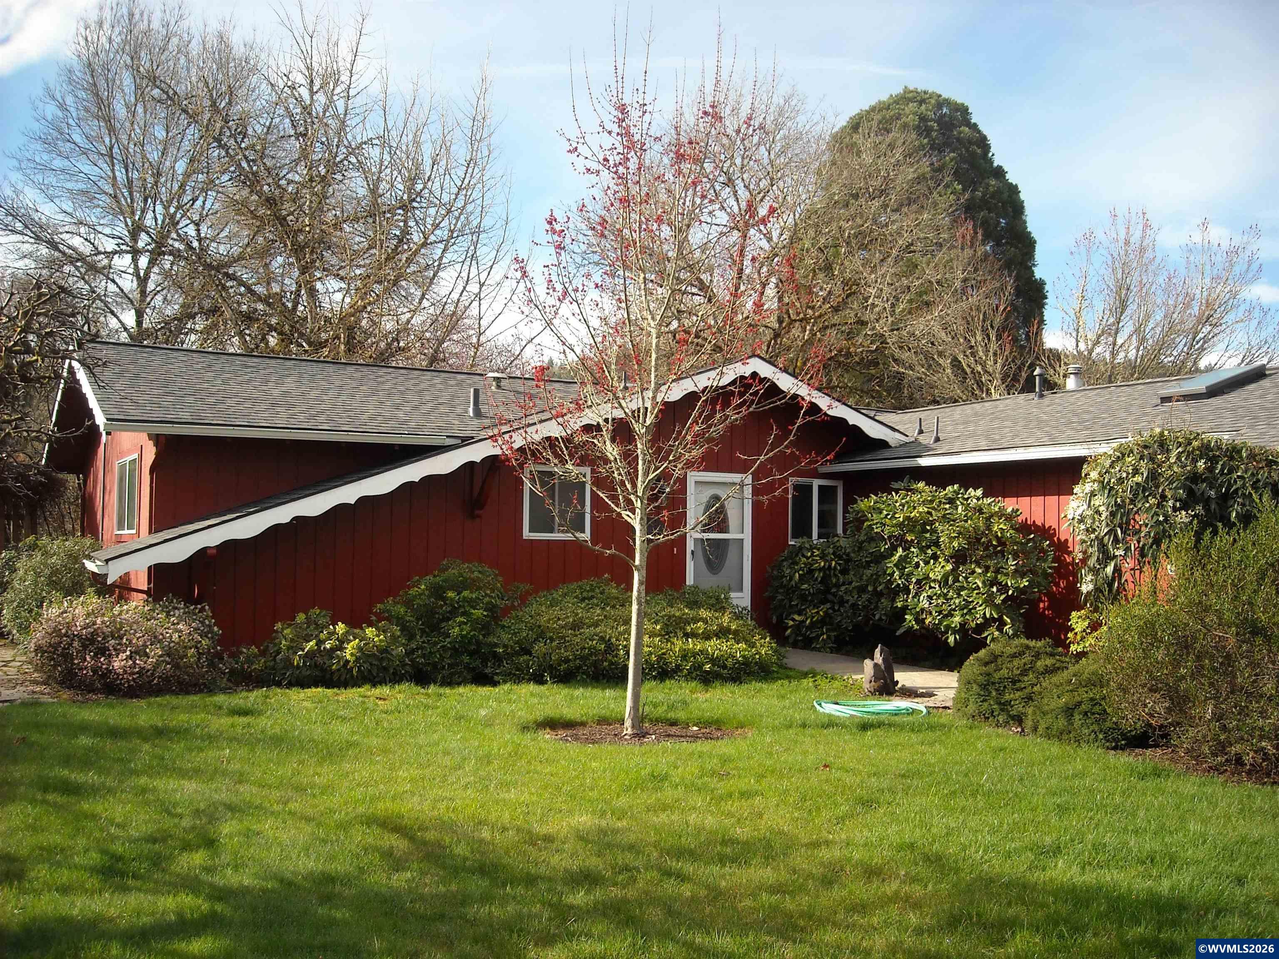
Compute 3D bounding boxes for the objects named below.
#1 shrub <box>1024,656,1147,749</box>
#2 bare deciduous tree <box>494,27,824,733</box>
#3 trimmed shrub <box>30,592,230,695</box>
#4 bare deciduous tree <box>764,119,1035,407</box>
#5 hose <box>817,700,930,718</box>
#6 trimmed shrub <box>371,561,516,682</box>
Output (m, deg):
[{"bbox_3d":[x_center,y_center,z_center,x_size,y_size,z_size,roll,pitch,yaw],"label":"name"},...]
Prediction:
[{"bbox_3d":[3.311,1.621,9.597,0.912,0.607,1.000,0,-2,15],"label":"shrub"},{"bbox_3d":[0.153,-0.747,9.652,2.543,5.255,2.467,1,-2,0],"label":"bare deciduous tree"},{"bbox_3d":[-4.750,1.486,11.996,1.695,0.847,1.500,2,-2,-24],"label":"trimmed shrub"},{"bbox_3d":[6.232,-2.985,31.115,6.491,11.545,6.361,1,-2,0],"label":"bare deciduous tree"},{"bbox_3d":[1.936,1.924,10.825,0.962,0.090,0.850,1,-2,0],"label":"hose"},{"bbox_3d":[-1.951,1.402,13.097,1.449,1.174,1.400,1,-2,-18],"label":"trimmed shrub"}]

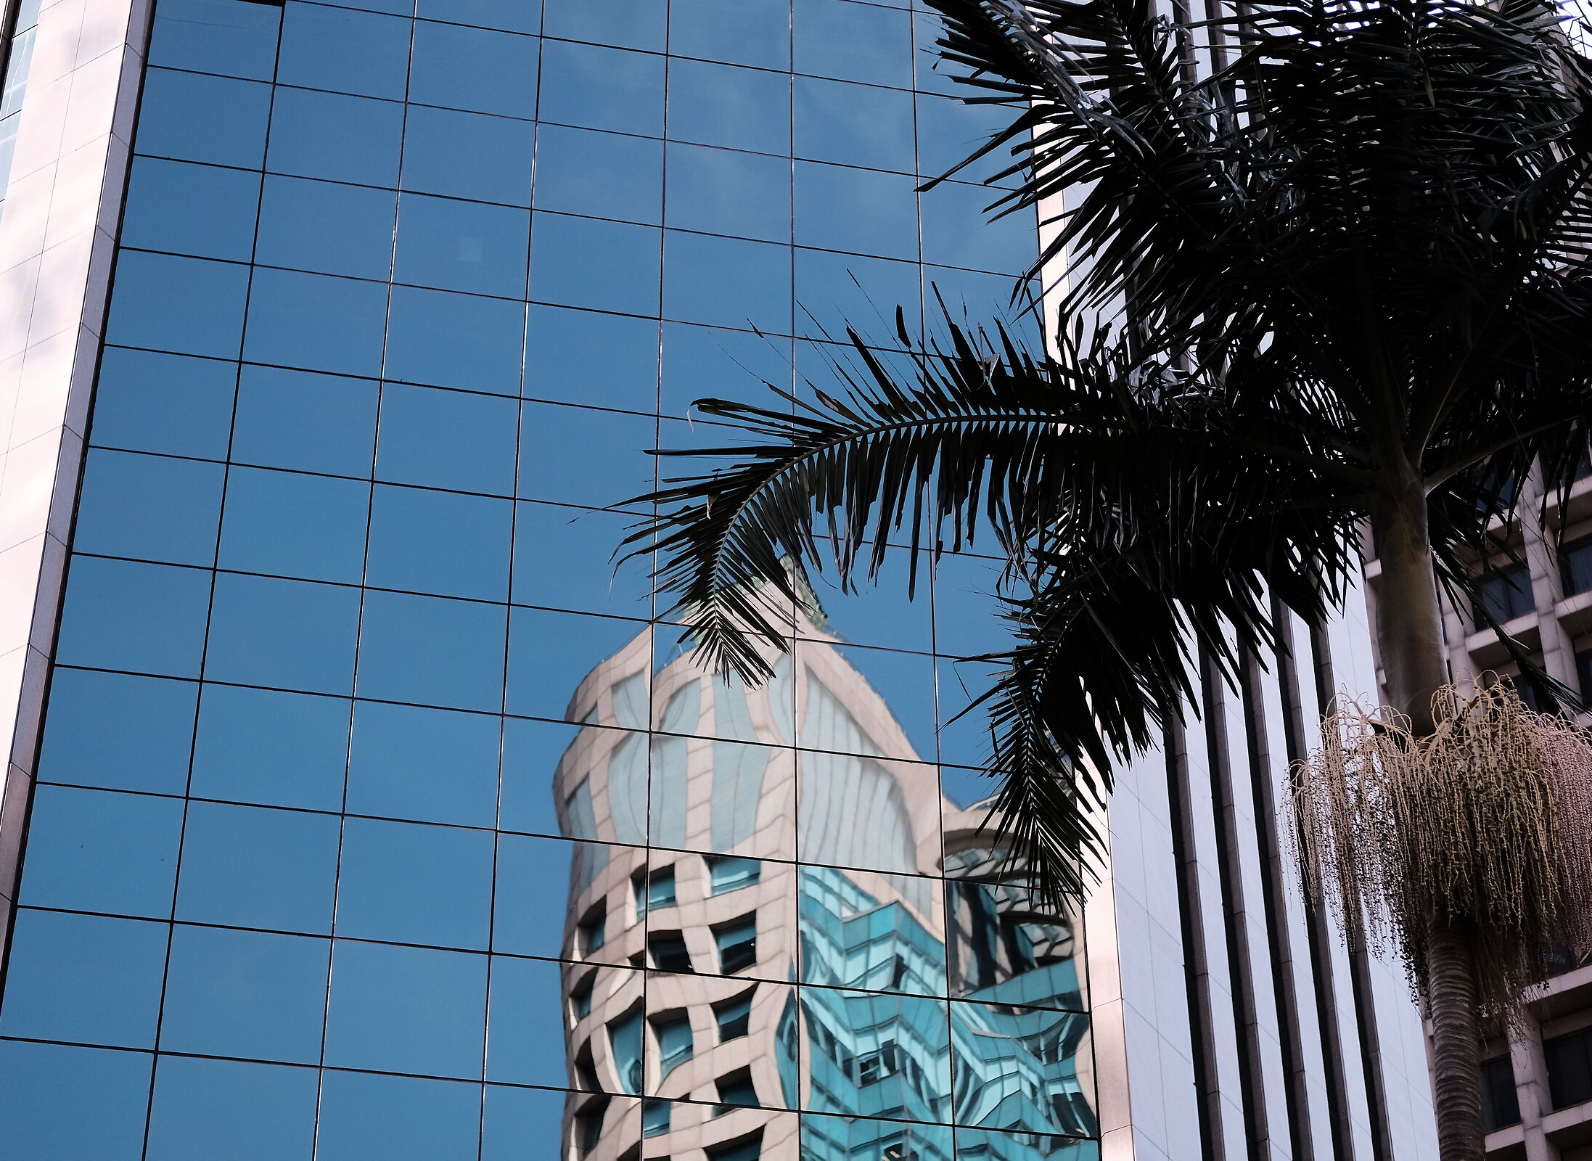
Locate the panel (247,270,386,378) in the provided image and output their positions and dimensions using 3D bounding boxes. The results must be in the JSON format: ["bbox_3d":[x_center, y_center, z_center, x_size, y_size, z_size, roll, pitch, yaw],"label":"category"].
[{"bbox_3d":[-4.480,-2.414,33.874,1.280,1.211,0.050,7,-39,-9],"label":"panel"}]

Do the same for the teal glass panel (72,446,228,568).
[{"bbox_3d":[-6.028,-0.668,33.954,1.265,1.260,0.060,7,-39,-9],"label":"teal glass panel"}]

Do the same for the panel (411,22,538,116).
[{"bbox_3d":[-3.603,-5.726,40.651,1.428,1.349,0.050,7,-39,-9],"label":"panel"}]

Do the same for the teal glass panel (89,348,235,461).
[{"bbox_3d":[-6.387,-1.791,36.774,1.372,1.349,0.050,7,-39,-9],"label":"teal glass panel"}]

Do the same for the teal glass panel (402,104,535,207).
[{"bbox_3d":[-3.220,-4.171,35.623,1.280,1.211,0.050,7,-39,-9],"label":"teal glass panel"}]

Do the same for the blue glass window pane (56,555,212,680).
[{"bbox_3d":[-6.021,0.341,33.149,1.265,1.260,0.060,7,-39,-9],"label":"blue glass window pane"}]

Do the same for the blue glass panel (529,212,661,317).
[{"bbox_3d":[-2.056,-3.207,37.016,1.337,1.260,0.060,7,-39,-9],"label":"blue glass panel"}]

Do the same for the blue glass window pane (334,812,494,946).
[{"bbox_3d":[-3.357,2.683,31.967,1.337,1.260,0.060,7,-39,-9],"label":"blue glass window pane"}]

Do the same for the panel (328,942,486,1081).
[{"bbox_3d":[-3.350,3.692,31.162,1.337,1.260,0.060,7,-39,-9],"label":"panel"}]

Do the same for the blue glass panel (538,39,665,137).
[{"bbox_3d":[-1.953,-4.972,36.601,1.280,1.211,0.050,7,-39,-9],"label":"blue glass panel"}]

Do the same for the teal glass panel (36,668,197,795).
[{"bbox_3d":[-5.725,1.258,30.583,1.280,1.211,0.050,7,-39,-9],"label":"teal glass panel"}]

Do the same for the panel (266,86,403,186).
[{"bbox_3d":[-5.017,-4.828,39.568,1.428,1.349,0.050,7,-39,-9],"label":"panel"}]

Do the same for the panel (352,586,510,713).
[{"bbox_3d":[-3.555,0.684,35.506,1.428,1.349,0.050,7,-39,-9],"label":"panel"}]

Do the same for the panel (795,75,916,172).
[{"bbox_3d":[0.615,-4.897,39.062,1.337,1.260,0.060,7,-39,-9],"label":"panel"}]

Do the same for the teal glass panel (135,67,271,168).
[{"bbox_3d":[-6.056,-4.705,37.175,1.265,1.260,0.060,7,-39,-9],"label":"teal glass panel"}]

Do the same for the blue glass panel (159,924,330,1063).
[{"bbox_3d":[-4.954,3.718,32.708,1.428,1.349,0.050,7,-39,-9],"label":"blue glass panel"}]

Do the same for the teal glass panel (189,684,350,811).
[{"bbox_3d":[-4.451,1.414,30.789,1.280,1.211,0.050,7,-39,-9],"label":"teal glass panel"}]

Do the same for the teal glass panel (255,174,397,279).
[{"bbox_3d":[-5.009,-3.760,38.710,1.428,1.349,0.050,7,-39,-9],"label":"teal glass panel"}]

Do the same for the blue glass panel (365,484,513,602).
[{"bbox_3d":[-3.191,-0.343,32.538,1.280,1.211,0.050,7,-39,-9],"label":"blue glass panel"}]

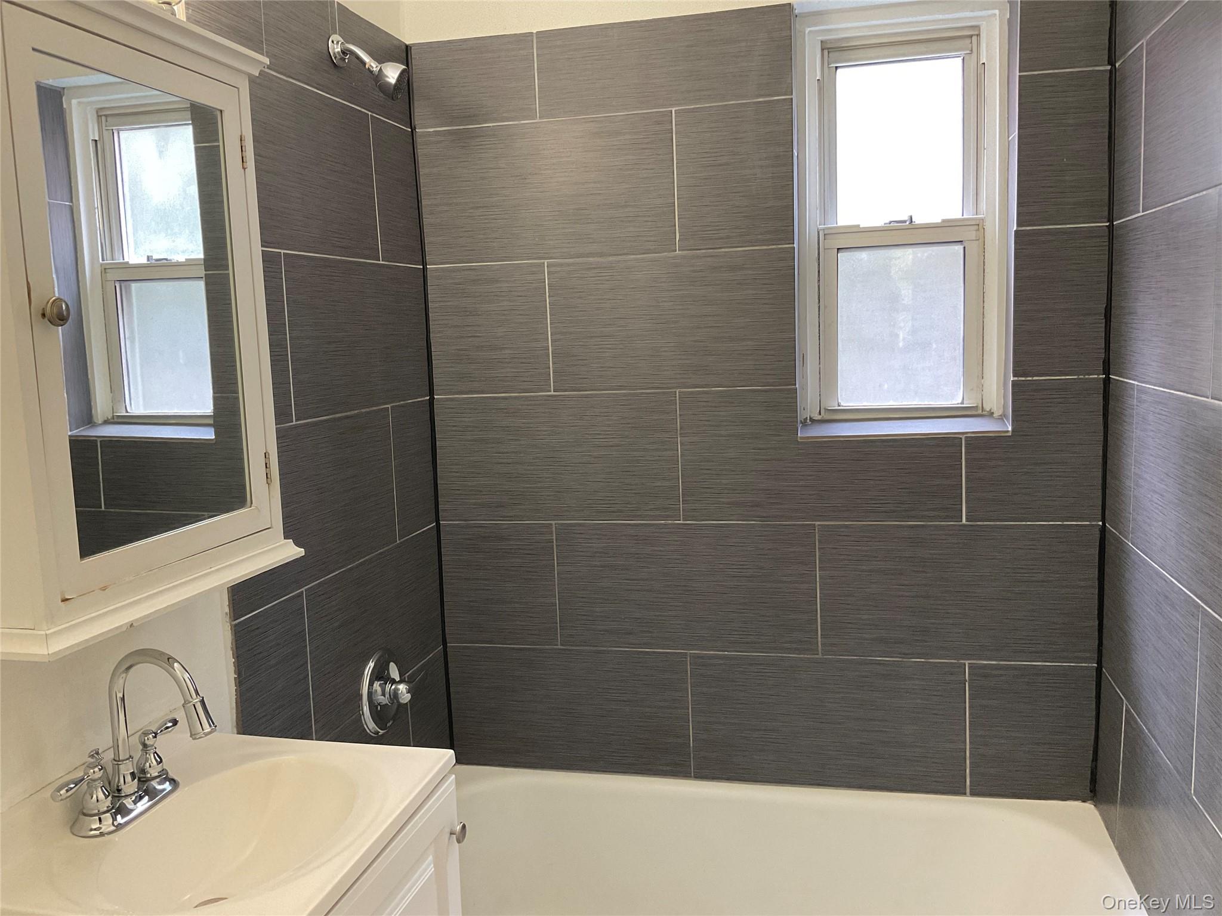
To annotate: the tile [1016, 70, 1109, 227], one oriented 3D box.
[{"bbox_3d":[0.918,-0.623,2.084,0.166,0.305,0.010,-1,7,13],"label":"tile"}]

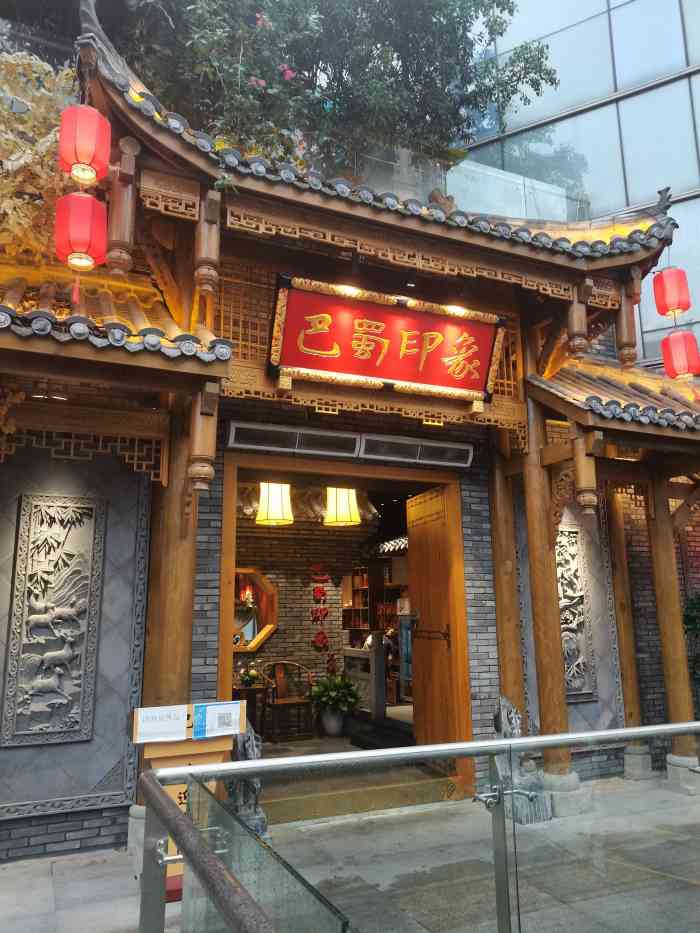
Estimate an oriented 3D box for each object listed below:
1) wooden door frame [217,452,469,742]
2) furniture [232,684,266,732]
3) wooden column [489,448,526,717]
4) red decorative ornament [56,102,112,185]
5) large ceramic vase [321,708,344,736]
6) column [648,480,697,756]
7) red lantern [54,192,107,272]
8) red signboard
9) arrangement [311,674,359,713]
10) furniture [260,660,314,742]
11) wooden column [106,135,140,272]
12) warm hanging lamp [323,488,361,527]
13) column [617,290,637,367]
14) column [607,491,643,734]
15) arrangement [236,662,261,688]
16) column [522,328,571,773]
[{"bbox_3d":[-0.002,1.455,6.246,2.387,2.992,0.187,4,-12,-24],"label":"wooden door frame"},{"bbox_3d":[-1.326,3.063,8.644,0.470,0.630,0.454,5,-12,-24],"label":"furniture"},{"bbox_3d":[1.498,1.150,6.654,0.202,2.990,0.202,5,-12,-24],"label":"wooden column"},{"bbox_3d":[-1.601,-1.946,4.255,0.286,0.437,0.286,5,-12,-24],"label":"red decorative ornament"},{"bbox_3d":[-0.217,3.189,8.862,0.280,0.374,0.280,-1,-11,0],"label":"large ceramic vase"},{"bbox_3d":[3.074,1.354,6.716,0.202,2.688,0.202,5,-12,-24],"label":"column"},{"bbox_3d":[-1.617,-1.430,4.227,0.292,0.440,0.292,4,-12,-24],"label":"red lantern"},{"bbox_3d":[0.350,-1.011,5.793,2.108,0.722,0.118,5,6,-24],"label":"red signboard"},{"bbox_3d":[-0.200,2.910,8.926,0.616,0.484,0.572,-1,-11,0],"label":"arrangement"},{"bbox_3d":[-0.790,2.967,8.927,0.554,0.916,0.538,5,-12,-24],"label":"furniture"},{"bbox_3d":[-1.490,-1.688,4.605,0.168,0.941,0.168,5,-12,-24],"label":"wooden column"},{"bbox_3d":[-0.083,0.455,7.898,0.420,0.390,0.420,0,-11,0],"label":"warm hanging lamp"},{"bbox_3d":[2.600,-1.310,6.582,0.149,0.814,0.149,4,-12,-24],"label":"column"},{"bbox_3d":[2.946,1.535,7.542,0.192,2.794,0.192,4,-12,-24],"label":"column"},{"bbox_3d":[-1.270,2.599,8.742,0.297,0.319,0.286,4,-12,-24],"label":"arrangement"},{"bbox_3d":[1.794,0.649,6.463,0.242,4.092,0.242,4,-12,-24],"label":"column"}]

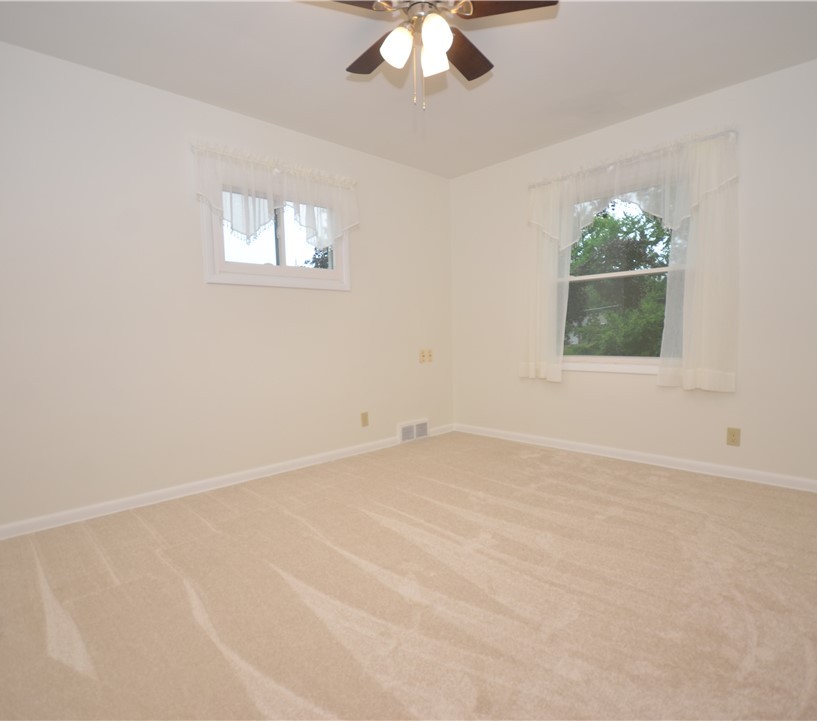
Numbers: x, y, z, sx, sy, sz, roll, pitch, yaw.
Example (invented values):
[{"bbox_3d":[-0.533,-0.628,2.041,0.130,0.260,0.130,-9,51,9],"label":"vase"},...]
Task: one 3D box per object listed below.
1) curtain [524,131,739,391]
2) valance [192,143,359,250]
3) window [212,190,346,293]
[{"bbox_3d":[1.471,-0.601,3.234,0.110,1.570,1.480,-5,5,-43],"label":"curtain"},{"bbox_3d":[-0.835,-1.052,3.128,1.220,0.570,0.090,-5,5,-43],"label":"valance"},{"bbox_3d":[-0.877,-0.865,3.171,1.090,0.710,0.080,-5,5,-43],"label":"window"}]

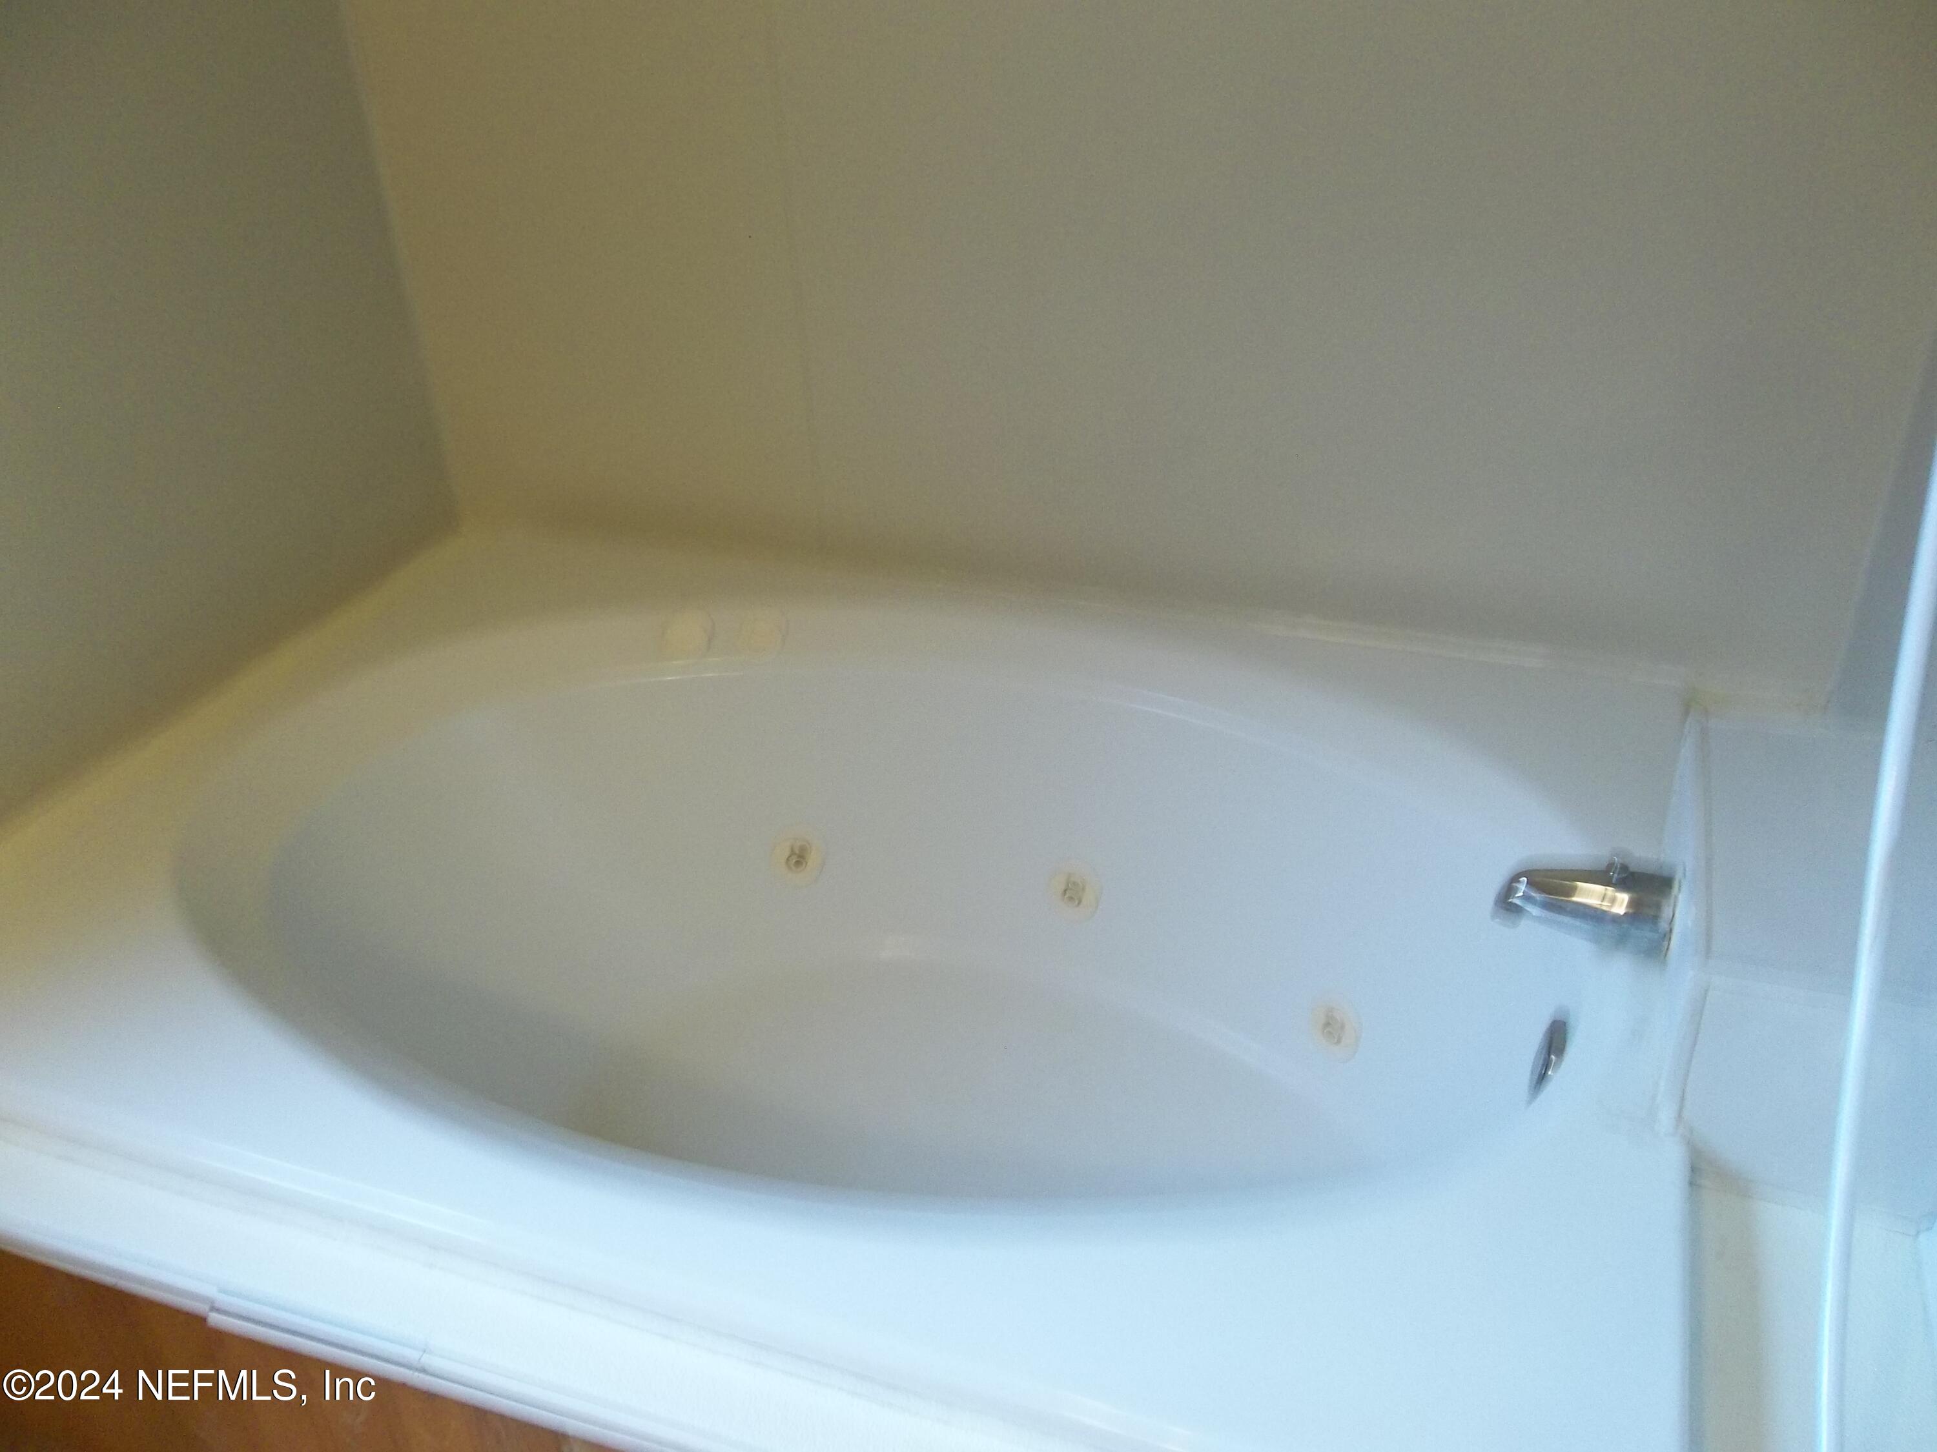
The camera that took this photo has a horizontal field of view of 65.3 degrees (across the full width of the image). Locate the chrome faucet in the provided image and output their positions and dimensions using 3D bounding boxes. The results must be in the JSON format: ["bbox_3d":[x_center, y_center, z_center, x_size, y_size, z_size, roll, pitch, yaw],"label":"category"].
[{"bbox_3d":[0.507,0.139,1.242,0.135,0.078,0.064,9,34,18],"label":"chrome faucet"}]

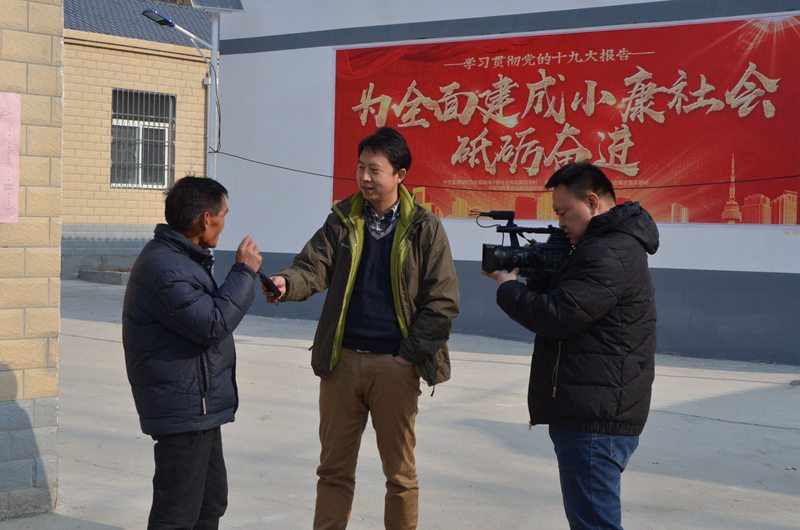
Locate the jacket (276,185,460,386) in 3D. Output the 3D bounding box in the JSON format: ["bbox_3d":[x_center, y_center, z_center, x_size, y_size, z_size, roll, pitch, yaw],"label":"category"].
[{"bbox_3d":[-0.106,0.072,4.700,0.570,0.690,0.440,1,2,13],"label":"jacket"}]

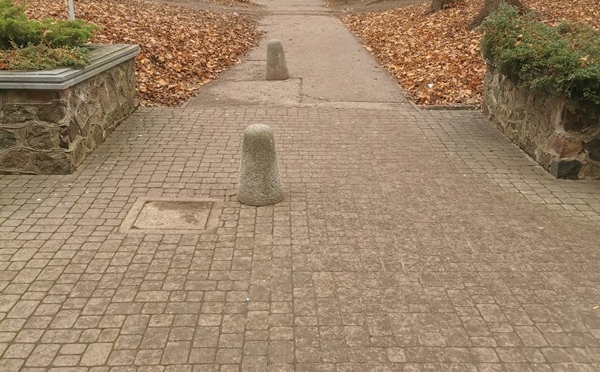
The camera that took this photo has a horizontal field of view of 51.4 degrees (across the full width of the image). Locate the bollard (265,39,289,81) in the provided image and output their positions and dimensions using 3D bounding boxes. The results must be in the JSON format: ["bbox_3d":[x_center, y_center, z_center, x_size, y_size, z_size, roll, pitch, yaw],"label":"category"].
[{"bbox_3d":[-0.339,-1.888,9.285,0.346,0.576,0.346,0,20,-1],"label":"bollard"}]

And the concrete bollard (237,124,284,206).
[{"bbox_3d":[-0.283,-0.178,4.504,0.343,0.554,0.343,0,20,-1],"label":"concrete bollard"}]

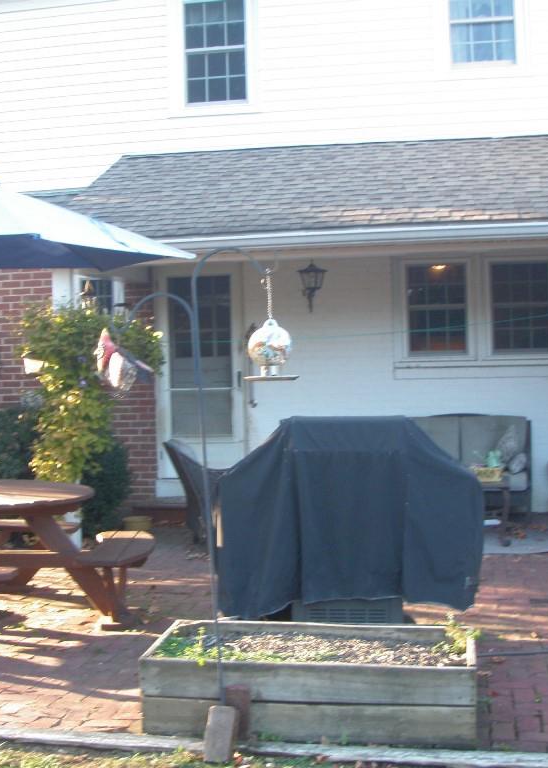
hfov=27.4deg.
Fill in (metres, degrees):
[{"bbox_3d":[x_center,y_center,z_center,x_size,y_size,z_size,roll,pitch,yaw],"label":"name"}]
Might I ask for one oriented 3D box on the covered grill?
[{"bbox_3d":[0.375,0.721,5.420,1.220,1.120,0.600,-1,1,10],"label":"covered grill"}]

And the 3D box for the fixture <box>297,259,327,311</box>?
[{"bbox_3d":[0.335,-0.869,9.970,0.260,0.460,0.280,-1,1,10],"label":"fixture"}]

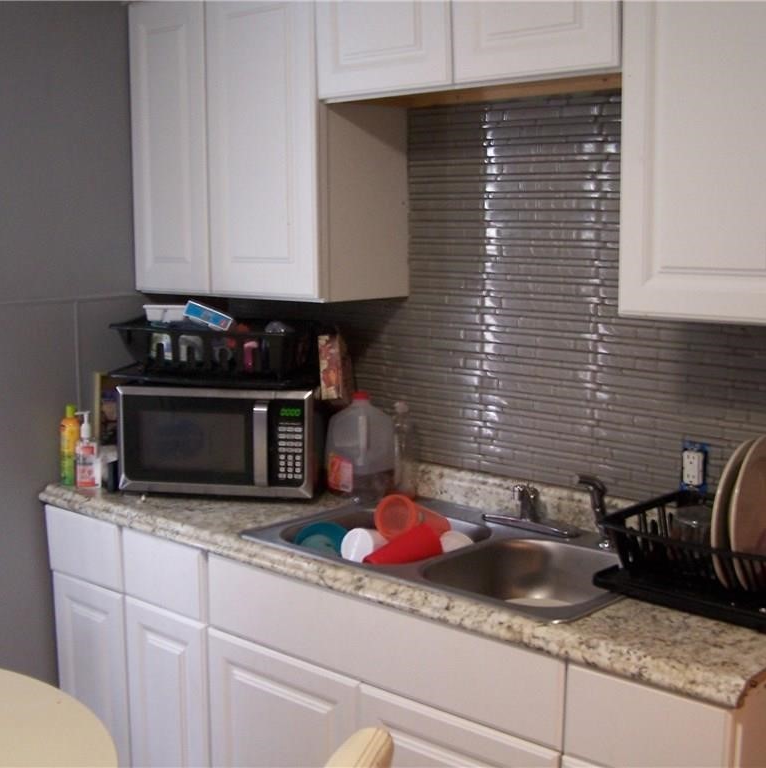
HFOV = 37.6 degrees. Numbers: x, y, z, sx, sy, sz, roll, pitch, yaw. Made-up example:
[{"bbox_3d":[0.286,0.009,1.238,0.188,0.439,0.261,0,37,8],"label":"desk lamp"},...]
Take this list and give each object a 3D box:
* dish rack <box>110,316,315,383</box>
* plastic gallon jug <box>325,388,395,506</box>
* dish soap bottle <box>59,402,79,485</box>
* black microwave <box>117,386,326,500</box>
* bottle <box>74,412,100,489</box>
[{"bbox_3d":[-0.406,-0.085,2.863,0.475,0.142,0.330,2,8,14],"label":"dish rack"},{"bbox_3d":[-0.053,0.149,2.800,0.152,0.257,0.152,7,11,41],"label":"plastic gallon jug"},{"bbox_3d":[-0.808,0.161,2.897,0.048,0.208,0.043,7,11,41],"label":"dish soap bottle"},{"bbox_3d":[-0.383,0.128,2.870,0.490,0.277,0.356,1,8,10],"label":"black microwave"},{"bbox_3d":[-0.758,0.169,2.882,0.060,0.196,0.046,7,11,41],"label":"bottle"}]

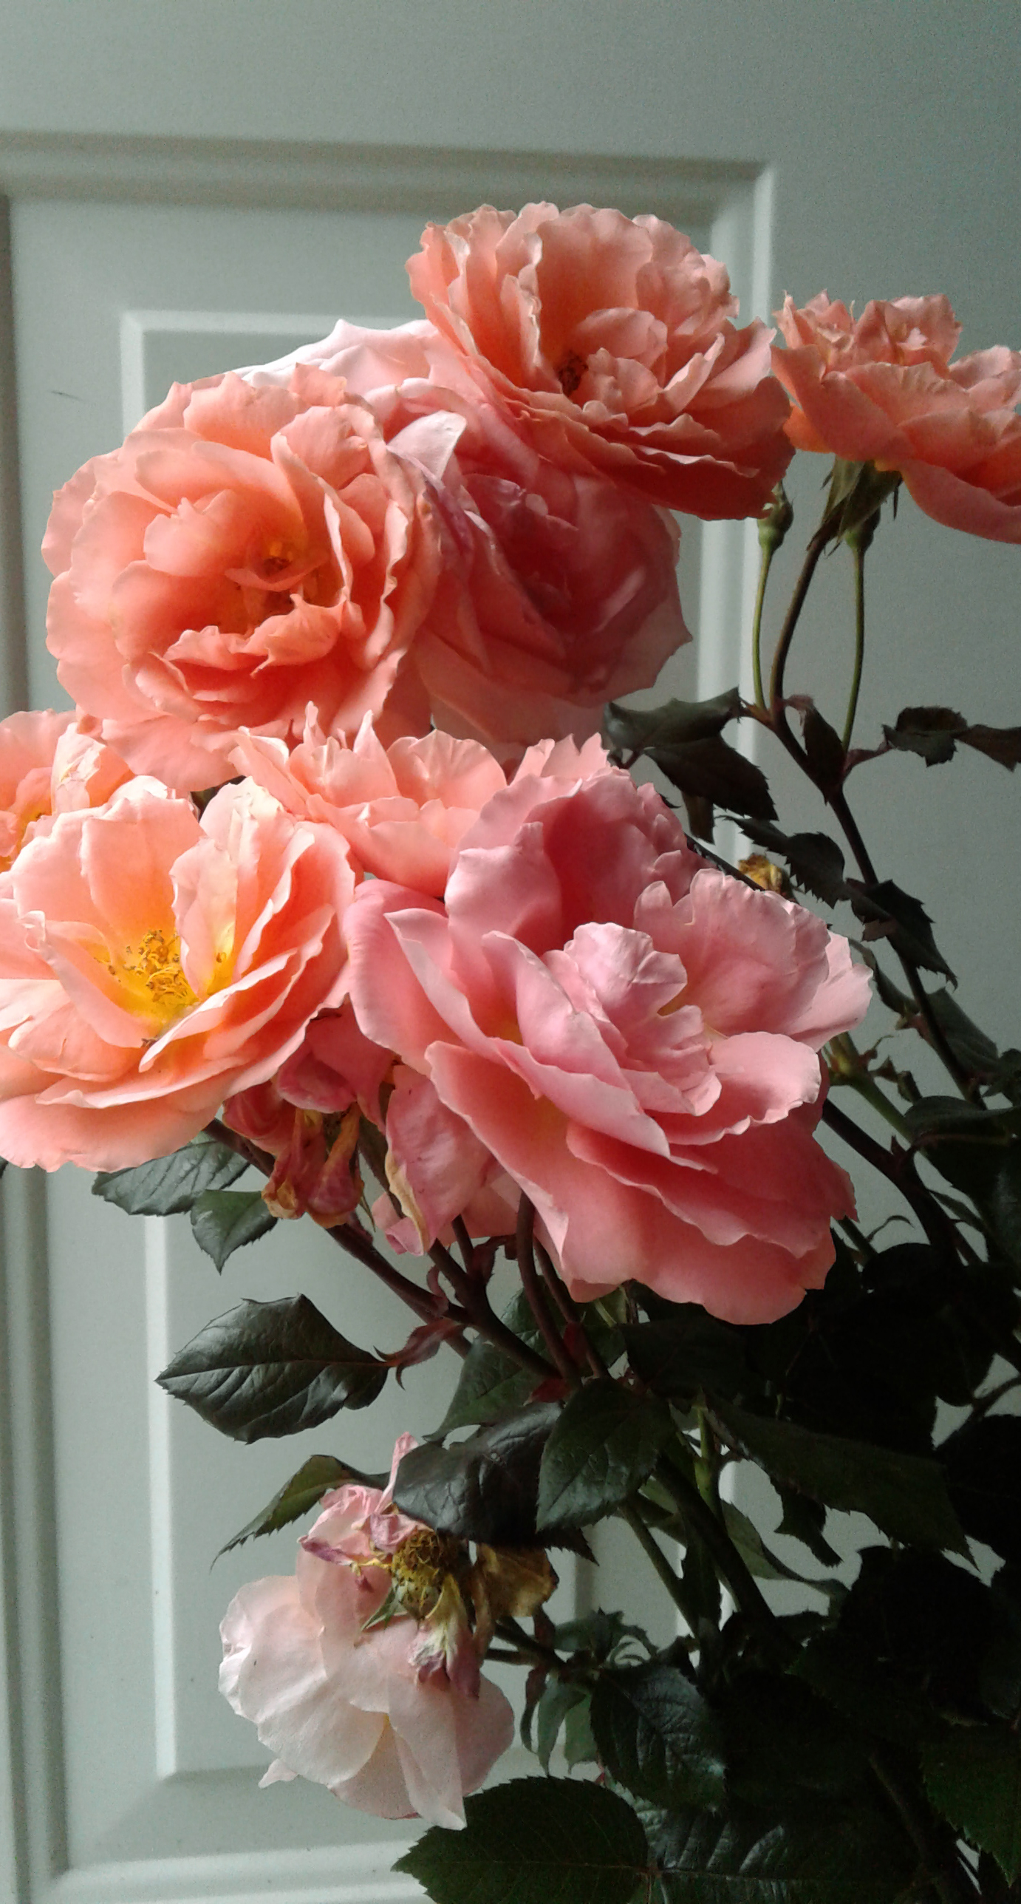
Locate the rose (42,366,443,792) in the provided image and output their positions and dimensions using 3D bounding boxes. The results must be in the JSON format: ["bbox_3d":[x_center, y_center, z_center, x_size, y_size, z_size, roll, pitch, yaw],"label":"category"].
[{"bbox_3d":[-0.058,-0.082,0.385,0.084,0.089,0.056,2,9,9],"label":"rose"}]

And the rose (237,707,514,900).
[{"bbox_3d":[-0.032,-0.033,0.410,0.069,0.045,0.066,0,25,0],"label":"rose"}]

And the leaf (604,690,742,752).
[{"bbox_3d":[0.038,-0.054,0.410,0.032,0.011,0.024,0,26,0],"label":"leaf"}]

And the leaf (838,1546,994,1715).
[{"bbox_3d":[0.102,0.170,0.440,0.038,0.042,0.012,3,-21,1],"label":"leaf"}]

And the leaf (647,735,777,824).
[{"bbox_3d":[0.050,-0.043,0.430,0.037,0.010,0.021,31,50,7],"label":"leaf"}]

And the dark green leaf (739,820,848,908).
[{"bbox_3d":[0.069,-0.022,0.430,0.034,0.010,0.019,36,41,5],"label":"dark green leaf"}]

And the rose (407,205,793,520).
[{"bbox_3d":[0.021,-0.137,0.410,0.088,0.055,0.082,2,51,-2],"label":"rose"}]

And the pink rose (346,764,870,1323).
[{"bbox_3d":[0.020,0.018,0.360,0.100,0.060,0.100,4,53,-5],"label":"pink rose"}]

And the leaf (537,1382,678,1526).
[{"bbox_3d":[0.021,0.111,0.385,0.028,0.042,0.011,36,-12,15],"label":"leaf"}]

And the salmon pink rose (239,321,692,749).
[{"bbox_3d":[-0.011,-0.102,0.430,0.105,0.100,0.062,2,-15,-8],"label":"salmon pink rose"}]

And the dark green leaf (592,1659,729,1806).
[{"bbox_3d":[0.032,0.167,0.375,0.029,0.031,0.012,-16,15,-5],"label":"dark green leaf"}]

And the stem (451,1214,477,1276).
[{"bbox_3d":[-0.010,0.063,0.380,0.004,0.015,0.004,-18,3,1],"label":"stem"}]

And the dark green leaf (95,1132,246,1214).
[{"bbox_3d":[-0.076,0.048,0.395,0.036,0.020,0.012,2,23,5],"label":"dark green leaf"}]

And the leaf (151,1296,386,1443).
[{"bbox_3d":[-0.051,0.089,0.375,0.049,0.031,0.012,4,18,5],"label":"leaf"}]

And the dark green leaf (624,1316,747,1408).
[{"bbox_3d":[0.039,0.090,0.385,0.029,0.019,0.014,-2,21,-5],"label":"dark green leaf"}]

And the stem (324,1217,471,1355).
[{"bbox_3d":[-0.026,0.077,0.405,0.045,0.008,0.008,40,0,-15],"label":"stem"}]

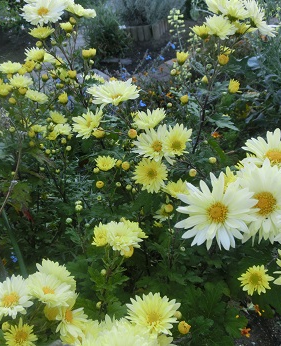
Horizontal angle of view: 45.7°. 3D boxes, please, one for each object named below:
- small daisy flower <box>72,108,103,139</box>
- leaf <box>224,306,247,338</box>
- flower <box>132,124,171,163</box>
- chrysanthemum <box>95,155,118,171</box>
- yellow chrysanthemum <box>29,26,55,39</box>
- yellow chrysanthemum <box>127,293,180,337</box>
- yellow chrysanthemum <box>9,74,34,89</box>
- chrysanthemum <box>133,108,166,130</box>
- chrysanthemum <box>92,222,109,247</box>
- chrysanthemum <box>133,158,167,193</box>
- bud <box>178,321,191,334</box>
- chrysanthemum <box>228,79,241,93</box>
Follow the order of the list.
[{"bbox_3d":[-0.099,-0.092,0.620,0.058,0.028,0.060,28,86,37],"label":"small daisy flower"},{"bbox_3d":[0.151,0.238,0.530,0.037,0.018,0.055,8,53,-1],"label":"leaf"},{"bbox_3d":[0.017,-0.044,0.520,0.058,0.022,0.056,-3,70,-4],"label":"flower"},{"bbox_3d":[-0.067,-0.020,0.640,0.042,0.022,0.040,5,50,8],"label":"chrysanthemum"},{"bbox_3d":[-0.184,-0.262,0.620,0.048,0.022,0.046,2,22,-1],"label":"yellow chrysanthemum"},{"bbox_3d":[0.016,0.171,0.400,0.062,0.025,0.060,0,44,0],"label":"yellow chrysanthemum"},{"bbox_3d":[-0.244,-0.187,0.680,0.049,0.021,0.049,0,35,0],"label":"yellow chrysanthemum"},{"bbox_3d":[0.017,-0.100,0.620,0.064,0.030,0.060,-16,25,7],"label":"chrysanthemum"},{"bbox_3d":[-0.061,0.096,0.520,0.034,0.024,0.037,24,72,33],"label":"chrysanthemum"},{"bbox_3d":[0.015,0.004,0.500,0.052,0.052,0.021,0,-12,0],"label":"chrysanthemum"},{"bbox_3d":[0.055,0.190,0.410,0.015,0.016,0.015,7,37,0],"label":"bud"},{"bbox_3d":[0.181,-0.168,0.640,0.023,0.025,0.023,0,26,0],"label":"chrysanthemum"}]

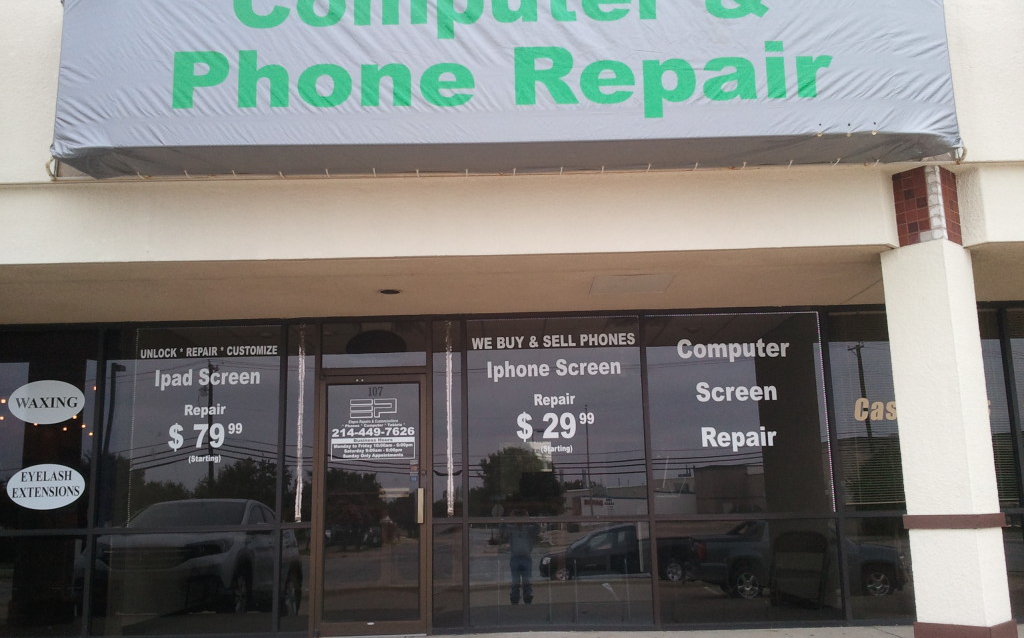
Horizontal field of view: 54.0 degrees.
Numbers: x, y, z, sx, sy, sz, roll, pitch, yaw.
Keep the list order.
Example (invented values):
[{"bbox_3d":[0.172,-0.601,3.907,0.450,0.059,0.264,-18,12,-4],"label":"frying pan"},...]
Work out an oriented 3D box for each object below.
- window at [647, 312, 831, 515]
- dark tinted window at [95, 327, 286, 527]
[{"bbox_3d":[1.910,0.786,8.460,1.490,1.688,0.060,-1,-11,1],"label":"window"},{"bbox_3d":[-2.726,0.896,8.517,1.514,1.692,0.060,-1,-11,1],"label":"dark tinted window"}]

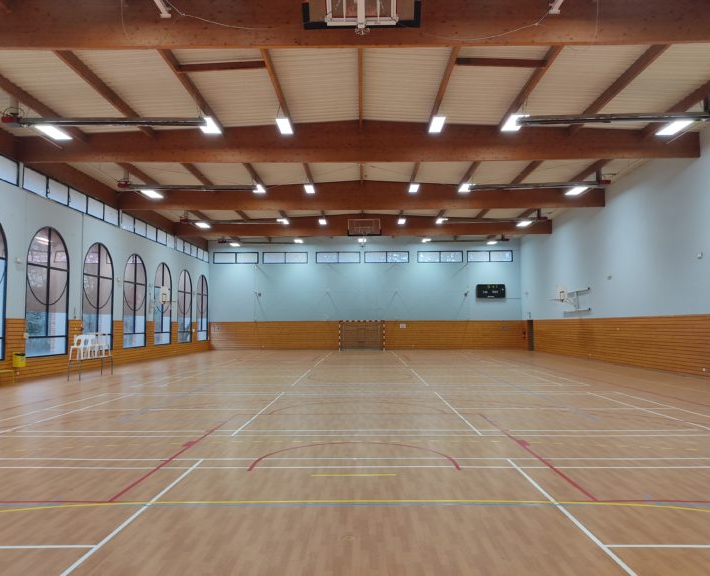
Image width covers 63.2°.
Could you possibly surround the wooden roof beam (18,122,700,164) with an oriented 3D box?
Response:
[{"bbox_3d":[0.106,-4.896,19.271,22.450,1.360,0.220,0,-4,1],"label":"wooden roof beam"}]

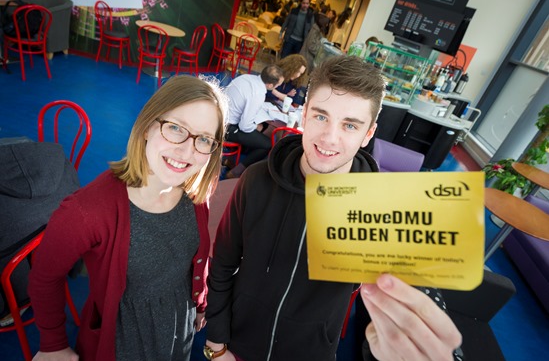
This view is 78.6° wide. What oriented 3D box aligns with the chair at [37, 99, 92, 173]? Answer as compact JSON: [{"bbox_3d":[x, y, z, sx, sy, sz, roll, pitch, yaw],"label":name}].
[{"bbox_3d":[-1.419,-0.018,2.020,0.420,0.885,0.500,26,30,15],"label":"chair"}]

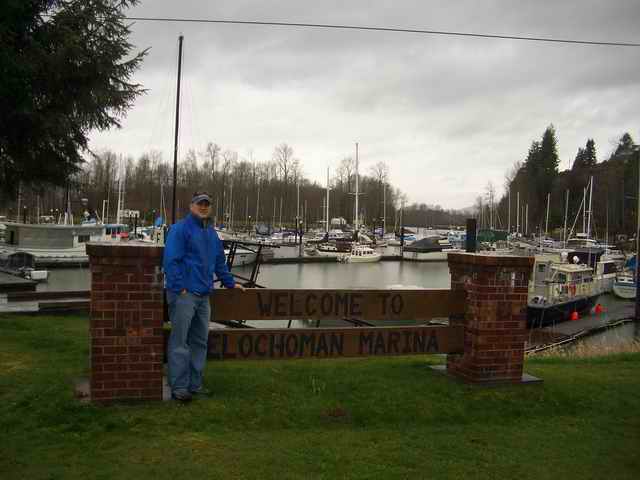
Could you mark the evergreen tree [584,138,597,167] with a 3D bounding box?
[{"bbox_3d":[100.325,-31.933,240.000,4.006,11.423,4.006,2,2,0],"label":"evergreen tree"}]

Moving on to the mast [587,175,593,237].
[{"bbox_3d":[39.565,-4.918,95.000,0.180,8.809,0.180,2,2,0],"label":"mast"}]

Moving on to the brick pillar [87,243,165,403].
[{"bbox_3d":[-1.729,0.696,5.783,0.677,1.303,0.624,1,2,-19],"label":"brick pillar"}]

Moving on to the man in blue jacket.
[{"bbox_3d":[-1.024,0.497,5.640,0.660,1.790,0.420,0,3,-33],"label":"man in blue jacket"}]

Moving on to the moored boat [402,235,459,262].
[{"bbox_3d":[12.296,0.942,72.799,6.200,2.726,2.400,2,2,-10],"label":"moored boat"}]

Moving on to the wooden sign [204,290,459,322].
[{"bbox_3d":[0.039,0.636,6.410,3.160,0.287,0.100,2,2,-19],"label":"wooden sign"}]

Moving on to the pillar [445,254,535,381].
[{"bbox_3d":[1.812,0.819,7.006,0.677,1.303,0.624,1,2,-19],"label":"pillar"}]

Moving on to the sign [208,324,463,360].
[{"bbox_3d":[0.026,1.015,6.425,3.160,0.284,0.100,2,2,-19],"label":"sign"}]

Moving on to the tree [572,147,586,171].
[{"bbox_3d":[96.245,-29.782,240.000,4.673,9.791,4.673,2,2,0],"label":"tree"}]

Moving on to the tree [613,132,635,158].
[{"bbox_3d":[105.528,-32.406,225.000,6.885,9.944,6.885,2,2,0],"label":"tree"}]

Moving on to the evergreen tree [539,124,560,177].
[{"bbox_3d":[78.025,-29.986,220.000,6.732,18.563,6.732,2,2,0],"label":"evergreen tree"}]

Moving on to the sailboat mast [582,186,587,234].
[{"bbox_3d":[40.057,-4.468,98.000,0.160,7.269,0.160,2,2,0],"label":"sailboat mast"}]

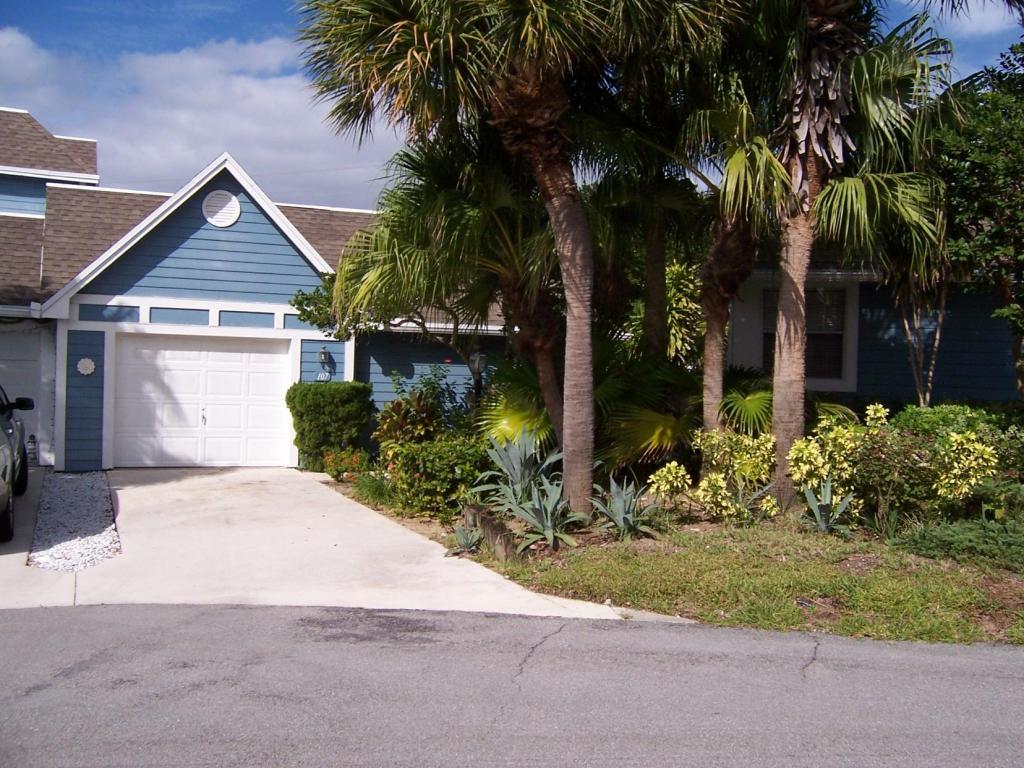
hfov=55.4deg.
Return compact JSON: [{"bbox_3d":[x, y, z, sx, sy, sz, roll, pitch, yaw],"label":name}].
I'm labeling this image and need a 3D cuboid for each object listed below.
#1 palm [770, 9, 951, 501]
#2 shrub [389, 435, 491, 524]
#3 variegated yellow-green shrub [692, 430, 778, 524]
[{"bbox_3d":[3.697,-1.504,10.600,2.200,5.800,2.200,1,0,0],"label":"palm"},{"bbox_3d":[-0.780,0.984,10.500,1.060,0.880,1.050,1,0,0],"label":"shrub"},{"bbox_3d":[2.312,0.947,10.100,0.880,0.930,0.850,1,0,0],"label":"variegated yellow-green shrub"}]

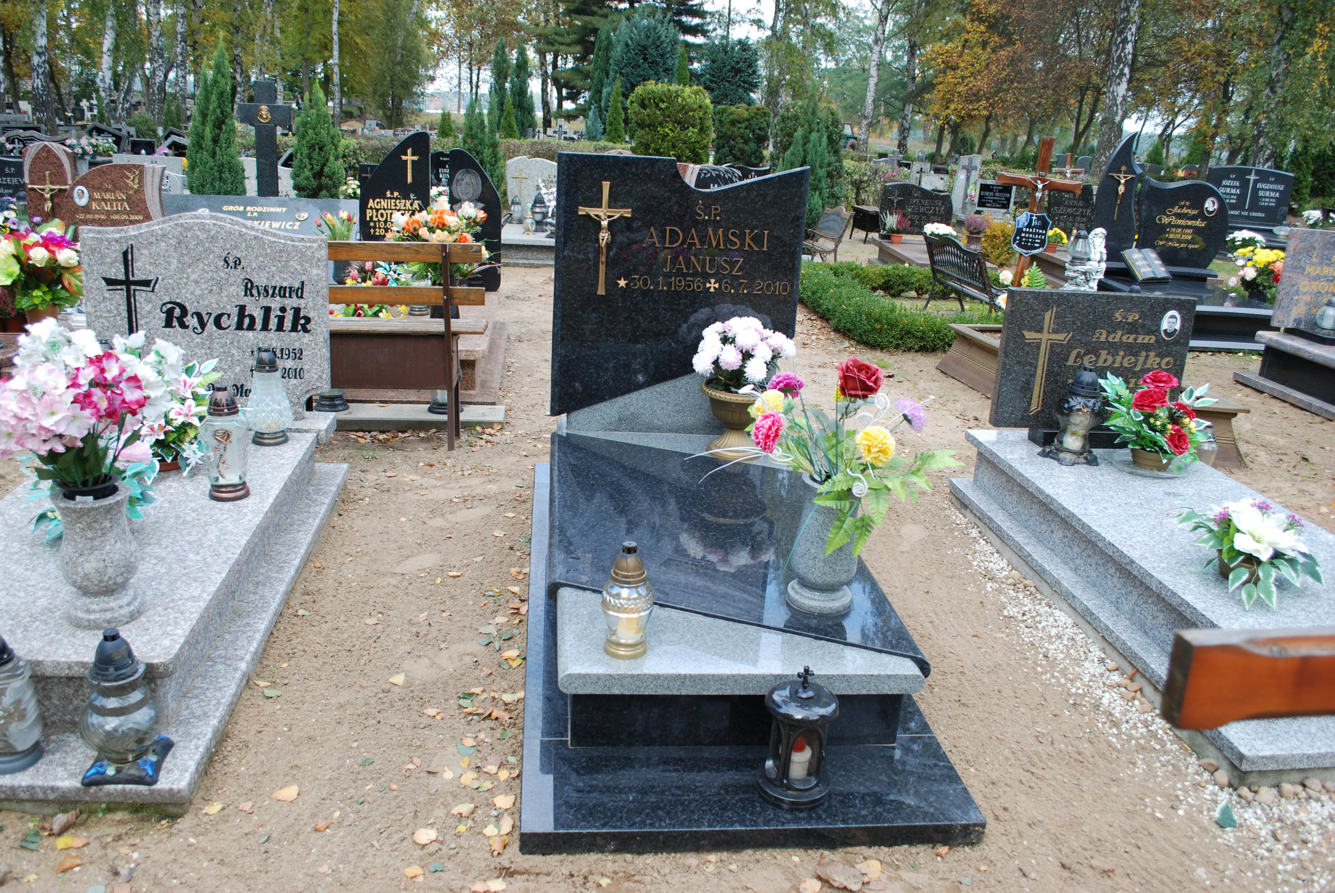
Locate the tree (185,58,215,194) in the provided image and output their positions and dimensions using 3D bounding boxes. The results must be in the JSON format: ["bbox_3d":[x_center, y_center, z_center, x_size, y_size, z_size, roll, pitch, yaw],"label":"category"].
[{"bbox_3d":[-3.644,-2.143,7.834,0.320,1.730,0.320,1,18,-6],"label":"tree"}]

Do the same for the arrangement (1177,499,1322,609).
[{"bbox_3d":[1.633,0.277,2.793,0.340,0.190,0.310,1,18,-6],"label":"arrangement"}]

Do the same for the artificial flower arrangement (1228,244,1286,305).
[{"bbox_3d":[4.510,-1.304,7.632,0.420,0.440,0.380,1,18,-6],"label":"artificial flower arrangement"}]

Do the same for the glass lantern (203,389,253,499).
[{"bbox_3d":[-1.387,-0.013,3.151,0.155,0.370,0.150,1,19,-8],"label":"glass lantern"}]

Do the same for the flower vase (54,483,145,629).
[{"bbox_3d":[-1.382,0.260,2.433,0.175,0.300,0.175,1,18,-8],"label":"flower vase"}]

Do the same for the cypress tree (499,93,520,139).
[{"bbox_3d":[-3.872,-7.760,24.530,0.530,1.680,0.530,1,19,-8],"label":"cypress tree"}]

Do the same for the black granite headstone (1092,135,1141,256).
[{"bbox_3d":[3.870,-2.115,8.581,0.385,1.100,0.100,2,18,-2],"label":"black granite headstone"}]

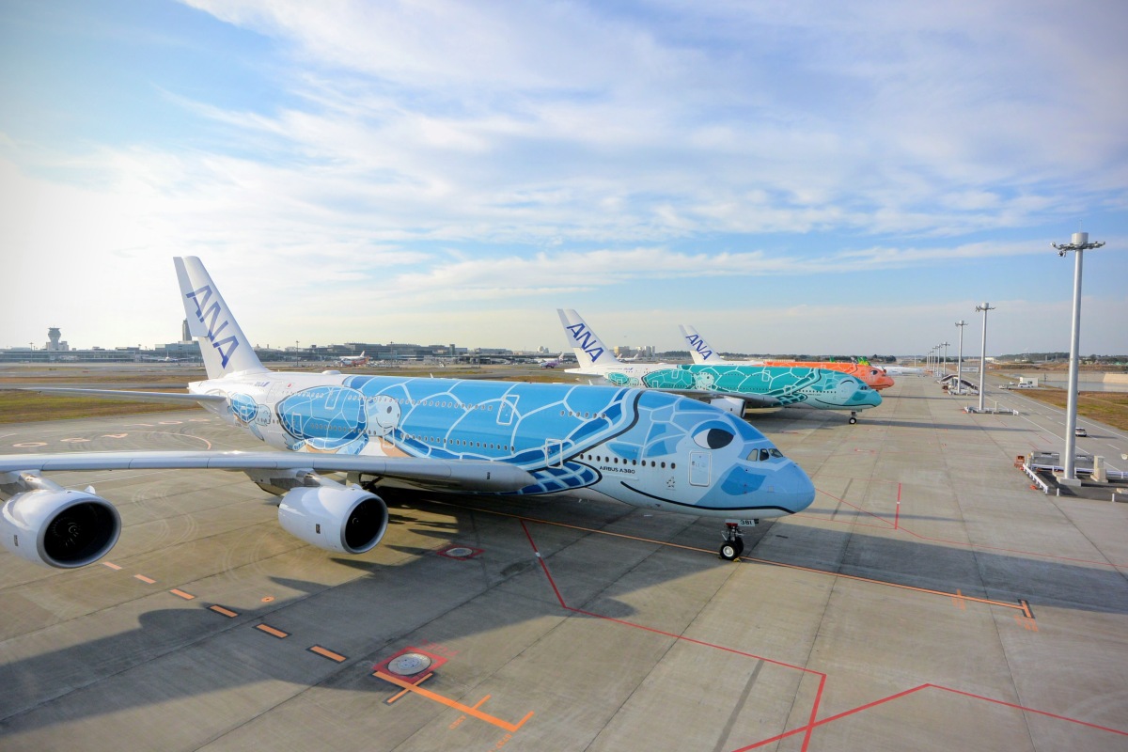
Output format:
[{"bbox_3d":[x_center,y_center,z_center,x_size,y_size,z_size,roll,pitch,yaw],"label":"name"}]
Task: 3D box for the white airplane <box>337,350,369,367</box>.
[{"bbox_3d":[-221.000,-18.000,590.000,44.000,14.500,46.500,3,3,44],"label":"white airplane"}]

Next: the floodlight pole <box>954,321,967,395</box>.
[{"bbox_3d":[142.966,-6.669,203.273,4.000,26.310,4.100,2,3,29],"label":"floodlight pole"}]

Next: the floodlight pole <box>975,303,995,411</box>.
[{"bbox_3d":[102.404,-4.494,137.576,4.000,26.310,4.100,2,3,29],"label":"floodlight pole"}]

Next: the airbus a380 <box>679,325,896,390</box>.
[{"bbox_3d":[75.730,-6.038,200.443,72.720,24.100,79.750,2,3,29],"label":"airbus a380"}]

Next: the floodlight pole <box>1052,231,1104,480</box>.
[{"bbox_3d":[54.476,-1.932,60.121,4.000,26.310,4.100,2,3,29],"label":"floodlight pole"}]

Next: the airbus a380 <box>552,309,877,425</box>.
[{"bbox_3d":[29.800,-3.575,126.034,72.720,24.100,79.750,2,3,29],"label":"airbus a380"}]

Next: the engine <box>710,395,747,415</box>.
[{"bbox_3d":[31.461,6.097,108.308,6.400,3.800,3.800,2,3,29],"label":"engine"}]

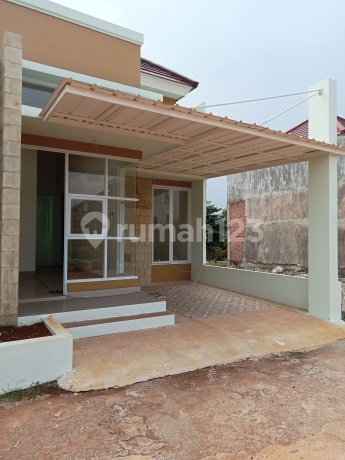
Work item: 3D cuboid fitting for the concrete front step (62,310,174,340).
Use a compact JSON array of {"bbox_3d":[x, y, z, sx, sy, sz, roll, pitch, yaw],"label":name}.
[{"bbox_3d":[-0.823,1.406,5.476,1.884,0.157,0.275,1,-1,-33],"label":"concrete front step"}]

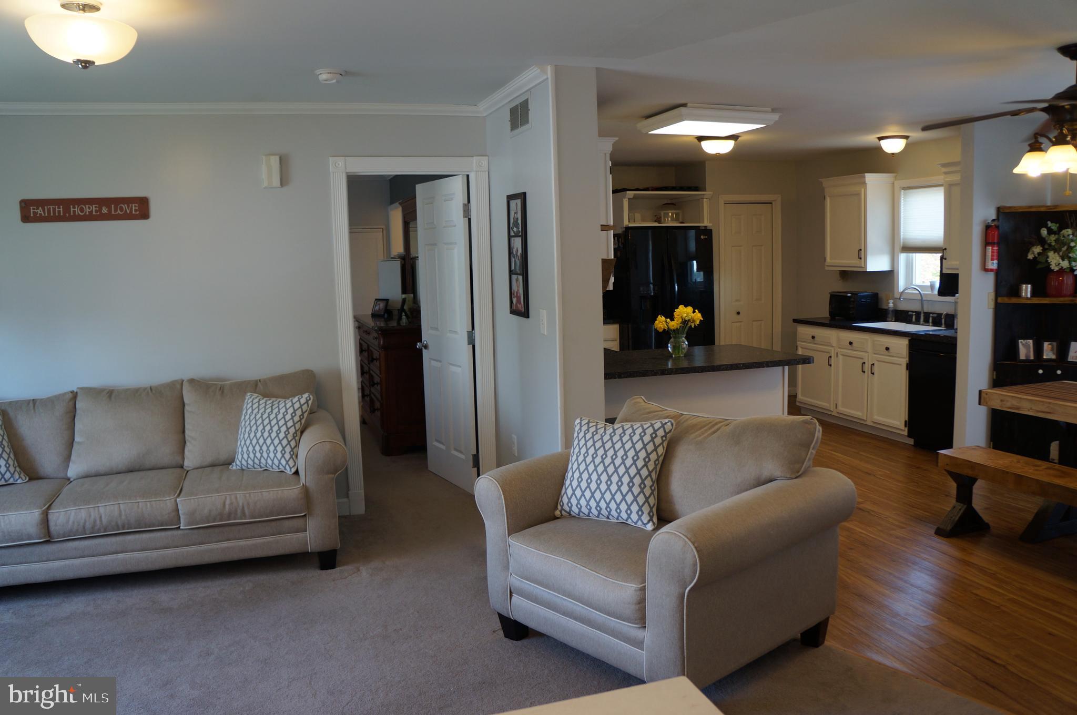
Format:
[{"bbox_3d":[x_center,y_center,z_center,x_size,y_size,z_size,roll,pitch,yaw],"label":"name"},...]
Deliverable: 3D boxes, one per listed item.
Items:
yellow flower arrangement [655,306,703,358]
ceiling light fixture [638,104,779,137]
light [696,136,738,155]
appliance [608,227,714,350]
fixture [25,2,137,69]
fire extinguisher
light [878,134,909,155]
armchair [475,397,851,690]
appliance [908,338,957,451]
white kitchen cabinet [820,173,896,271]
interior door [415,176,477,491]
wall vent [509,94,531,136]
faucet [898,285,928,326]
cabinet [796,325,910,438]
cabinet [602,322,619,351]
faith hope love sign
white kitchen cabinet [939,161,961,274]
[{"bbox_3d":[0.893,-0.176,5.147,0.315,0.320,0.290,-2,7,0],"label":"yellow flower arrangement"},{"bbox_3d":[1.107,-1.541,5.279,0.725,0.100,0.690,-4,7,-17],"label":"ceiling light fixture"},{"bbox_3d":[1.333,-1.570,5.986,0.340,0.150,0.340,-4,8,-20],"label":"light"},{"bbox_3d":[1.186,-0.406,8.291,0.900,1.789,0.850,-4,7,-17],"label":"appliance"},{"bbox_3d":[-1.547,-1.096,2.742,0.334,0.215,0.334,-4,7,-17],"label":"fixture"},{"bbox_3d":[2.828,-0.696,5.016,0.097,0.335,0.100,-4,8,-20],"label":"fire extinguisher"},{"bbox_3d":[2.711,-1.615,6.159,0.255,0.150,0.255,-4,8,-20],"label":"light"},{"bbox_3d":[0.481,0.676,3.214,0.950,0.890,1.155,-8,10,-39],"label":"armchair"},{"bbox_3d":[3.154,0.270,5.848,0.610,0.840,0.600,-4,8,-20],"label":"appliance"},{"bbox_3d":[2.895,-1.214,7.341,0.340,0.842,0.635,-4,7,-17],"label":"white kitchen cabinet"},{"bbox_3d":[-0.637,-0.160,5.396,0.040,2.030,0.750,-6,9,-30],"label":"interior door"},{"bbox_3d":[-0.103,-1.277,4.263,0.020,0.180,0.395,-4,7,-17],"label":"wall vent"},{"bbox_3d":[3.100,-0.429,6.691,0.250,0.320,0.070,-4,7,-17],"label":"faucet"},{"bbox_3d":[2.831,0.157,6.740,0.610,0.830,1.330,-4,8,-20],"label":"cabinet"},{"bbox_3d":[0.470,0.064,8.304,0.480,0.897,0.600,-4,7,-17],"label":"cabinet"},{"bbox_3d":[-2.352,-0.764,4.184,0.610,0.125,0.020,-4,8,-20],"label":"faith hope love sign"},{"bbox_3d":[3.242,-1.008,5.726,0.340,0.800,0.570,-4,8,-20],"label":"white kitchen cabinet"}]

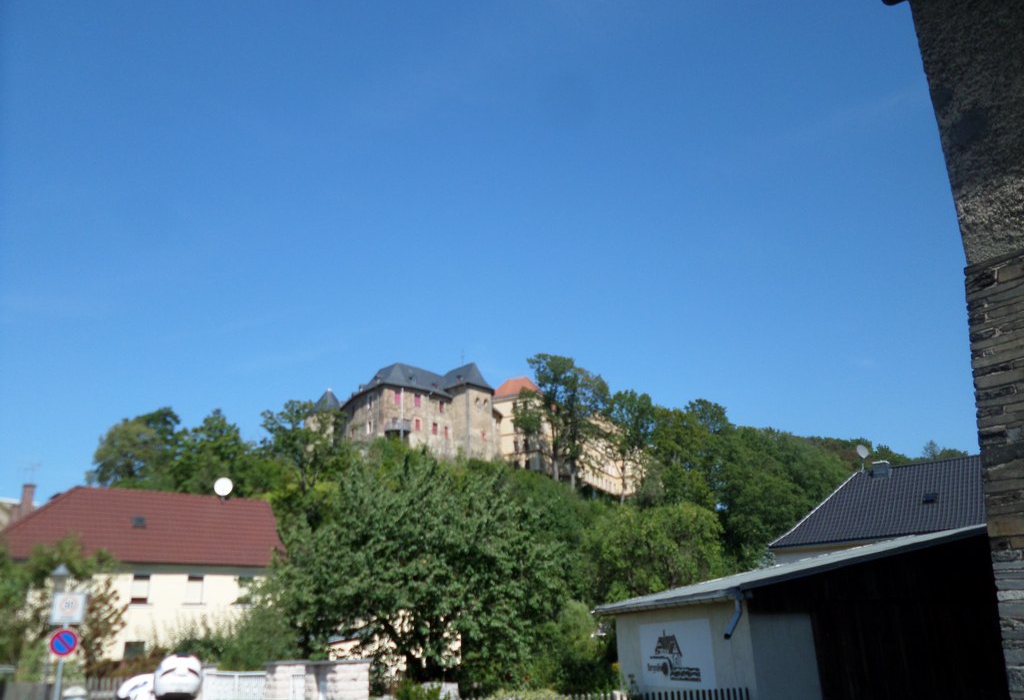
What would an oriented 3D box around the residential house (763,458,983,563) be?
[{"bbox_3d":[18.923,9.118,36.372,12.500,8.400,8.000,-15,-22,34],"label":"residential house"}]

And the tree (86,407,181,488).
[{"bbox_3d":[-45.700,12.746,100.037,11.353,12.211,10.500,6,-20,-24],"label":"tree"}]

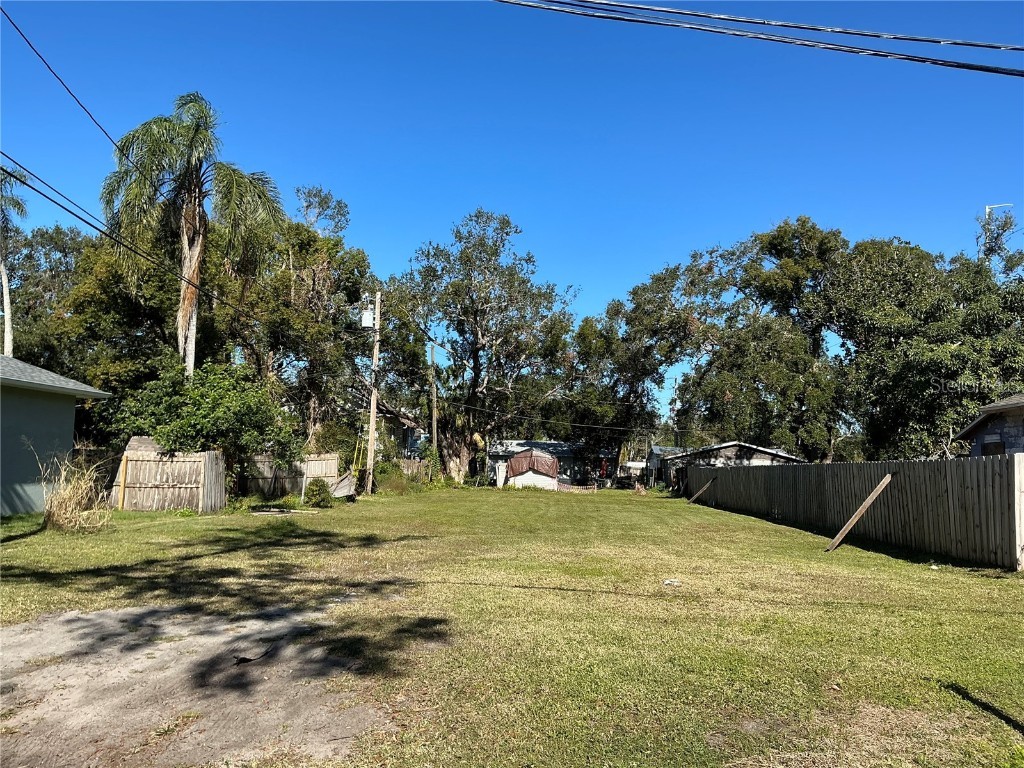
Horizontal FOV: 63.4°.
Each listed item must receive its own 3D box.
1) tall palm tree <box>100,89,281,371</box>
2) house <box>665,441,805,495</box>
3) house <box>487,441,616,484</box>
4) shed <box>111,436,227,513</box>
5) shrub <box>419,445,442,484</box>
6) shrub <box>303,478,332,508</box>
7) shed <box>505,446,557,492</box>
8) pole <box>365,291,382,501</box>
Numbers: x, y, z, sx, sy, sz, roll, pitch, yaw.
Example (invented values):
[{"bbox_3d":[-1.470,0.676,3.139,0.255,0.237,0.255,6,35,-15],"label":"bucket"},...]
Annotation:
[{"bbox_3d":[-11.818,-3.119,30.447,6.300,14.900,6.300,1,-6,0],"label":"tall palm tree"},{"bbox_3d":[16.540,6.284,62.702,10.100,3.600,8.000,0,-6,3],"label":"house"},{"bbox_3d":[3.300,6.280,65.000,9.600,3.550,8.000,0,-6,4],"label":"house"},{"bbox_3d":[-10.489,2.758,25.442,2.900,2.300,2.500,0,-6,4],"label":"shed"},{"bbox_3d":[-5.483,5.490,55.725,1.650,2.700,1.650,1,-6,0],"label":"shrub"},{"bbox_3d":[-6.487,3.673,27.766,0.930,1.020,0.930,1,-6,0],"label":"shrub"},{"bbox_3d":[1.379,5.733,55.708,3.450,2.950,3.400,0,-6,3],"label":"shed"},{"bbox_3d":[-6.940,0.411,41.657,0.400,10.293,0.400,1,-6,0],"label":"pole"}]

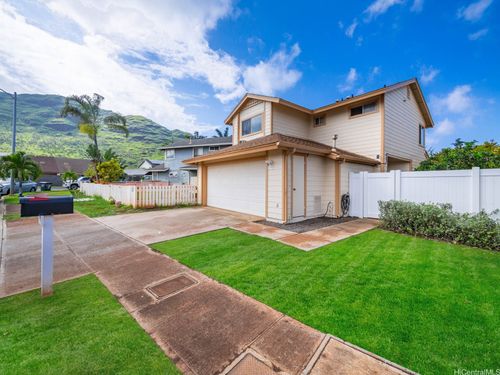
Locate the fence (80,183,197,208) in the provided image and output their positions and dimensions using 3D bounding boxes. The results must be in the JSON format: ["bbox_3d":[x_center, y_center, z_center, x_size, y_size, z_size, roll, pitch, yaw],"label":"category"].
[{"bbox_3d":[-10.738,0.252,16.951,18.018,1.300,3.594,1,2,44],"label":"fence"}]

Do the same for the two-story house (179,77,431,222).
[{"bbox_3d":[4.244,-2.351,12.652,13.650,7.000,8.950,-1,1,-40],"label":"two-story house"}]

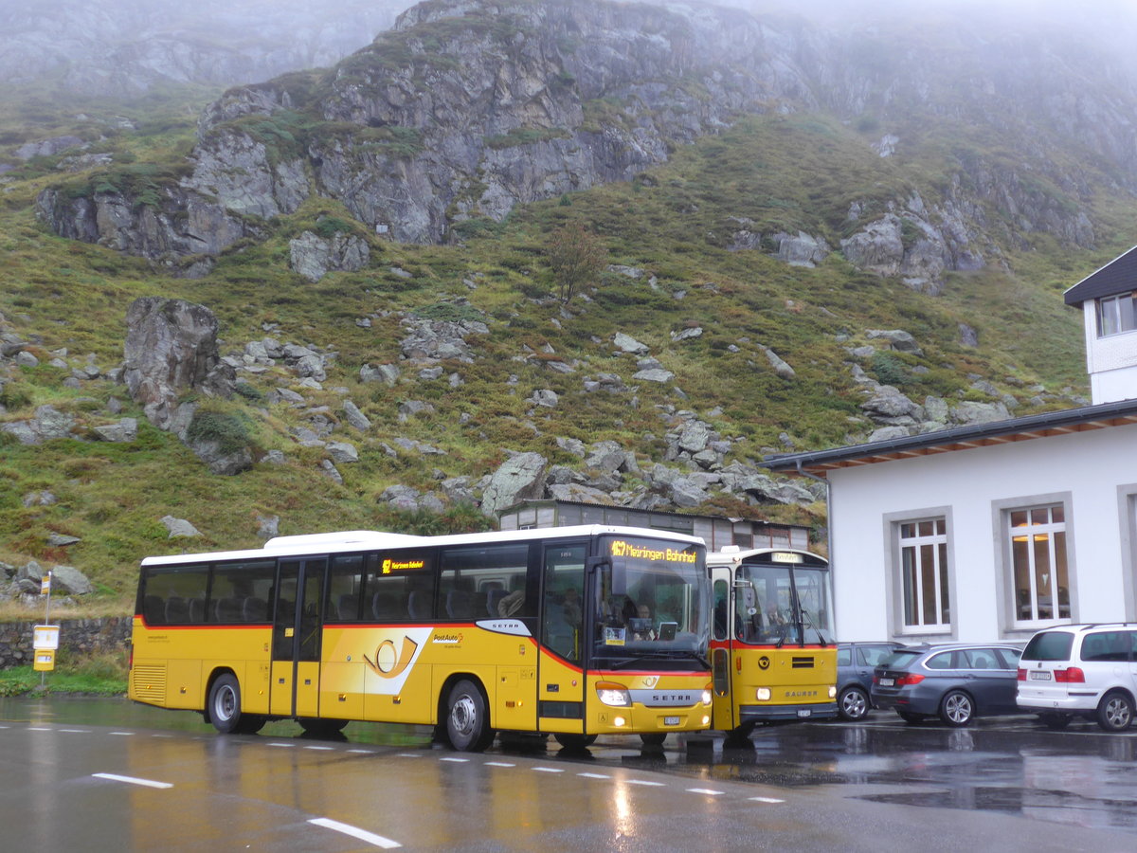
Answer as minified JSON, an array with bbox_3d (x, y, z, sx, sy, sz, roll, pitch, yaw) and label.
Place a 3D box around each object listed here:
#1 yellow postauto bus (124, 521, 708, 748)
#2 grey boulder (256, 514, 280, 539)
[{"bbox_3d":[-3.064,3.485,24.145,12.130,3.330,2.550,-8,-11,43],"label":"yellow postauto bus"},{"bbox_3d":[-10.264,3.443,49.307,0.760,0.800,0.750,1,-8,-12],"label":"grey boulder"}]

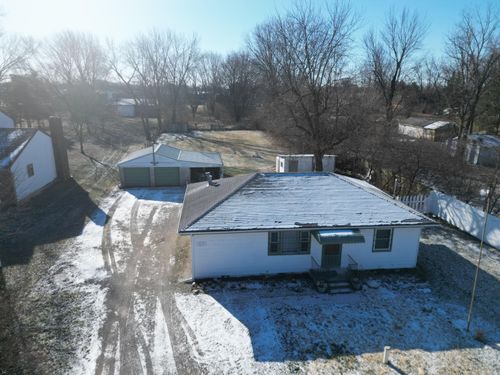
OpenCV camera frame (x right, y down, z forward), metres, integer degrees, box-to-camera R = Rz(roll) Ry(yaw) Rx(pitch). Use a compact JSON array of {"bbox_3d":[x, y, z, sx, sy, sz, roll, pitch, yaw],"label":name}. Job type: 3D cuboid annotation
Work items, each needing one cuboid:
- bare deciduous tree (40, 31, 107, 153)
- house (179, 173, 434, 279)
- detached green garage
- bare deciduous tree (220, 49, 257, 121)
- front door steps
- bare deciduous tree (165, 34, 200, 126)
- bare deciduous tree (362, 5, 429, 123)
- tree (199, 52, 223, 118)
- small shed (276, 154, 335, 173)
[{"bbox_3d":[-25.535,-13.875,51.609,9.890,17.510,9.390,-1,16,-7],"label":"bare deciduous tree"},{"bbox_3d":[2.689,1.471,21.536,13.270,4.850,8.670,-1,16,-7],"label":"house"},{"bbox_3d":[-8.326,-2.638,38.097,10.610,3.570,6.320,-1,16,-7],"label":"detached green garage"},{"bbox_3d":[-3.484,-30.178,104.593,10.720,20.860,10.190,-1,16,-7],"label":"bare deciduous tree"},{"bbox_3d":[4.410,4.779,17.863,2.350,0.500,1.650,-1,16,-7],"label":"front door steps"},{"bbox_3d":[-18.687,-30.111,96.991,8.840,24.470,8.390,-1,16,-7],"label":"bare deciduous tree"},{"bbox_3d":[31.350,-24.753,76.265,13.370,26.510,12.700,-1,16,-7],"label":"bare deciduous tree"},{"bbox_3d":[-12.931,-33.185,114.287,7.820,21.200,7.430,-1,16,-7],"label":"tree"},{"bbox_3d":[6.352,-2.549,40.127,5.830,2.650,3.800,-1,16,-7],"label":"small shed"}]

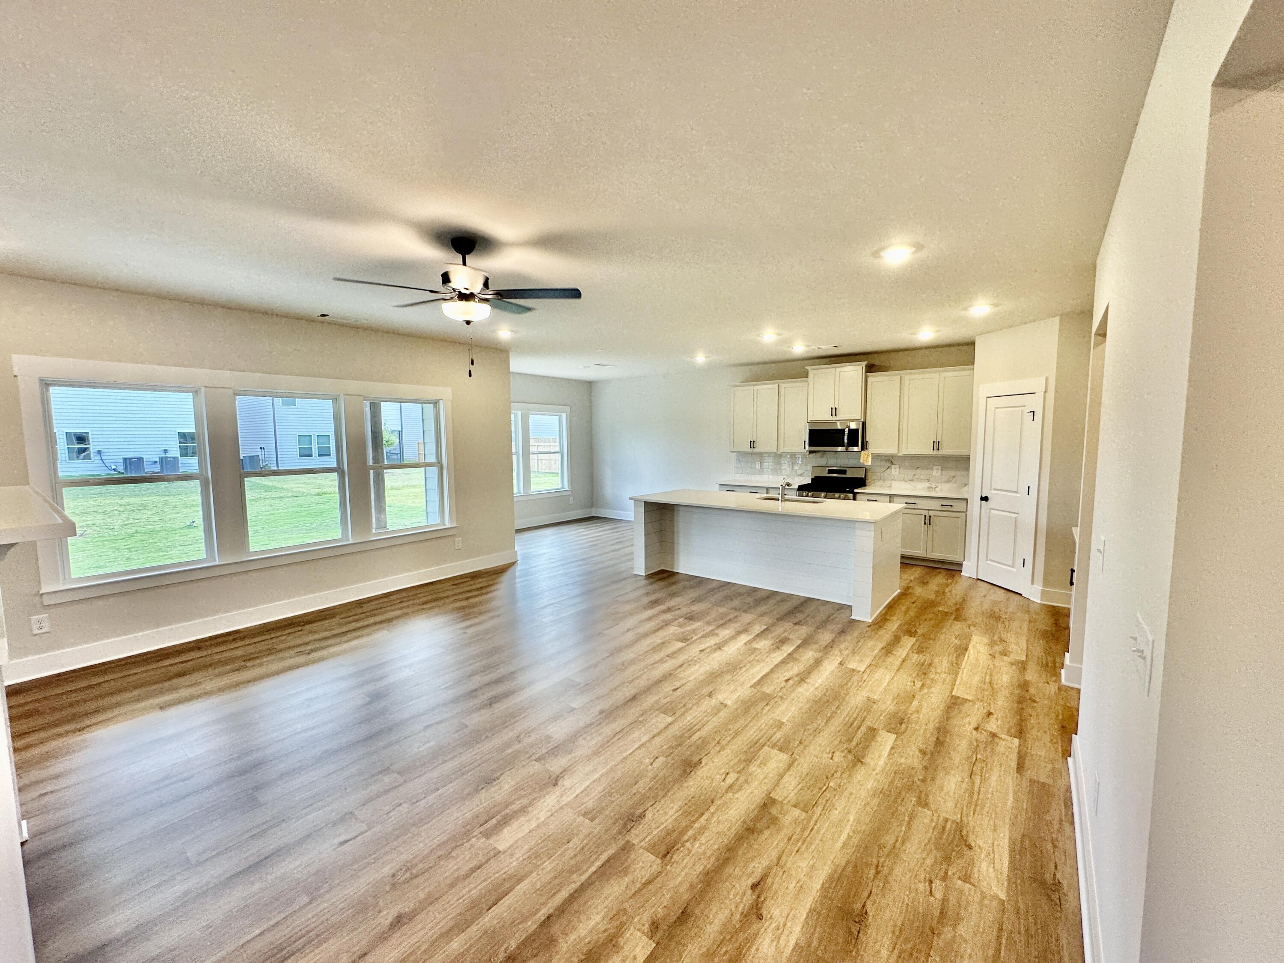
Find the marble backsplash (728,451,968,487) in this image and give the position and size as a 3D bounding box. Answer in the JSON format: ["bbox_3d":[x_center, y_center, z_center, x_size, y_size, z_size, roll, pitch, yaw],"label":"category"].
[{"bbox_3d":[2.829,-0.215,7.536,3.275,0.400,0.025,3,6,38],"label":"marble backsplash"}]

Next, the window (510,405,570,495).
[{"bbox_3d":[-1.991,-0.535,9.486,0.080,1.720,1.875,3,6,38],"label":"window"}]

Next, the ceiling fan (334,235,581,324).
[{"bbox_3d":[-0.995,-1.120,2.915,1.280,0.470,1.280,3,6,38],"label":"ceiling fan"}]

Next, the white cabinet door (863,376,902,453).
[{"bbox_3d":[3.288,-0.894,6.986,0.440,1.040,0.335,3,6,38],"label":"white cabinet door"}]

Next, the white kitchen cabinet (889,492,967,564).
[{"bbox_3d":[3.651,0.569,6.589,0.835,0.820,0.620,3,6,38],"label":"white kitchen cabinet"}]

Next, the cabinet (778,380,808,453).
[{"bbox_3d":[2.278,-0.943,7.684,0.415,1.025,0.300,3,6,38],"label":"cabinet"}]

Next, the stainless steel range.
[{"bbox_3d":[2.658,0.400,7.297,0.765,1.170,0.680,3,6,38],"label":"stainless steel range"}]

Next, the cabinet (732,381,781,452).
[{"bbox_3d":[1.811,-0.978,8.064,0.790,1.045,0.330,3,6,38],"label":"cabinet"}]

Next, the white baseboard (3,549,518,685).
[{"bbox_3d":[-2.969,1.143,5.173,0.020,0.148,4.310,3,6,38],"label":"white baseboard"}]

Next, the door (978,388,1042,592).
[{"bbox_3d":[3.823,0.112,5.472,0.050,2.040,0.630,-1,5,-7],"label":"door"}]

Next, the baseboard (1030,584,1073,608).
[{"bbox_3d":[3.886,1.099,4.877,0.261,0.134,0.020,3,6,38],"label":"baseboard"}]

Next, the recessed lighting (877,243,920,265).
[{"bbox_3d":[1.612,-1.424,3.267,0.180,0.030,0.180,3,6,38],"label":"recessed lighting"}]

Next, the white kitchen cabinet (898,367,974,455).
[{"bbox_3d":[3.767,-0.866,6.604,0.769,1.040,0.345,3,6,38],"label":"white kitchen cabinet"}]

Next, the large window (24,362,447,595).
[{"bbox_3d":[-3.225,-0.122,4.862,0.100,1.695,3.236,3,6,38],"label":"large window"}]

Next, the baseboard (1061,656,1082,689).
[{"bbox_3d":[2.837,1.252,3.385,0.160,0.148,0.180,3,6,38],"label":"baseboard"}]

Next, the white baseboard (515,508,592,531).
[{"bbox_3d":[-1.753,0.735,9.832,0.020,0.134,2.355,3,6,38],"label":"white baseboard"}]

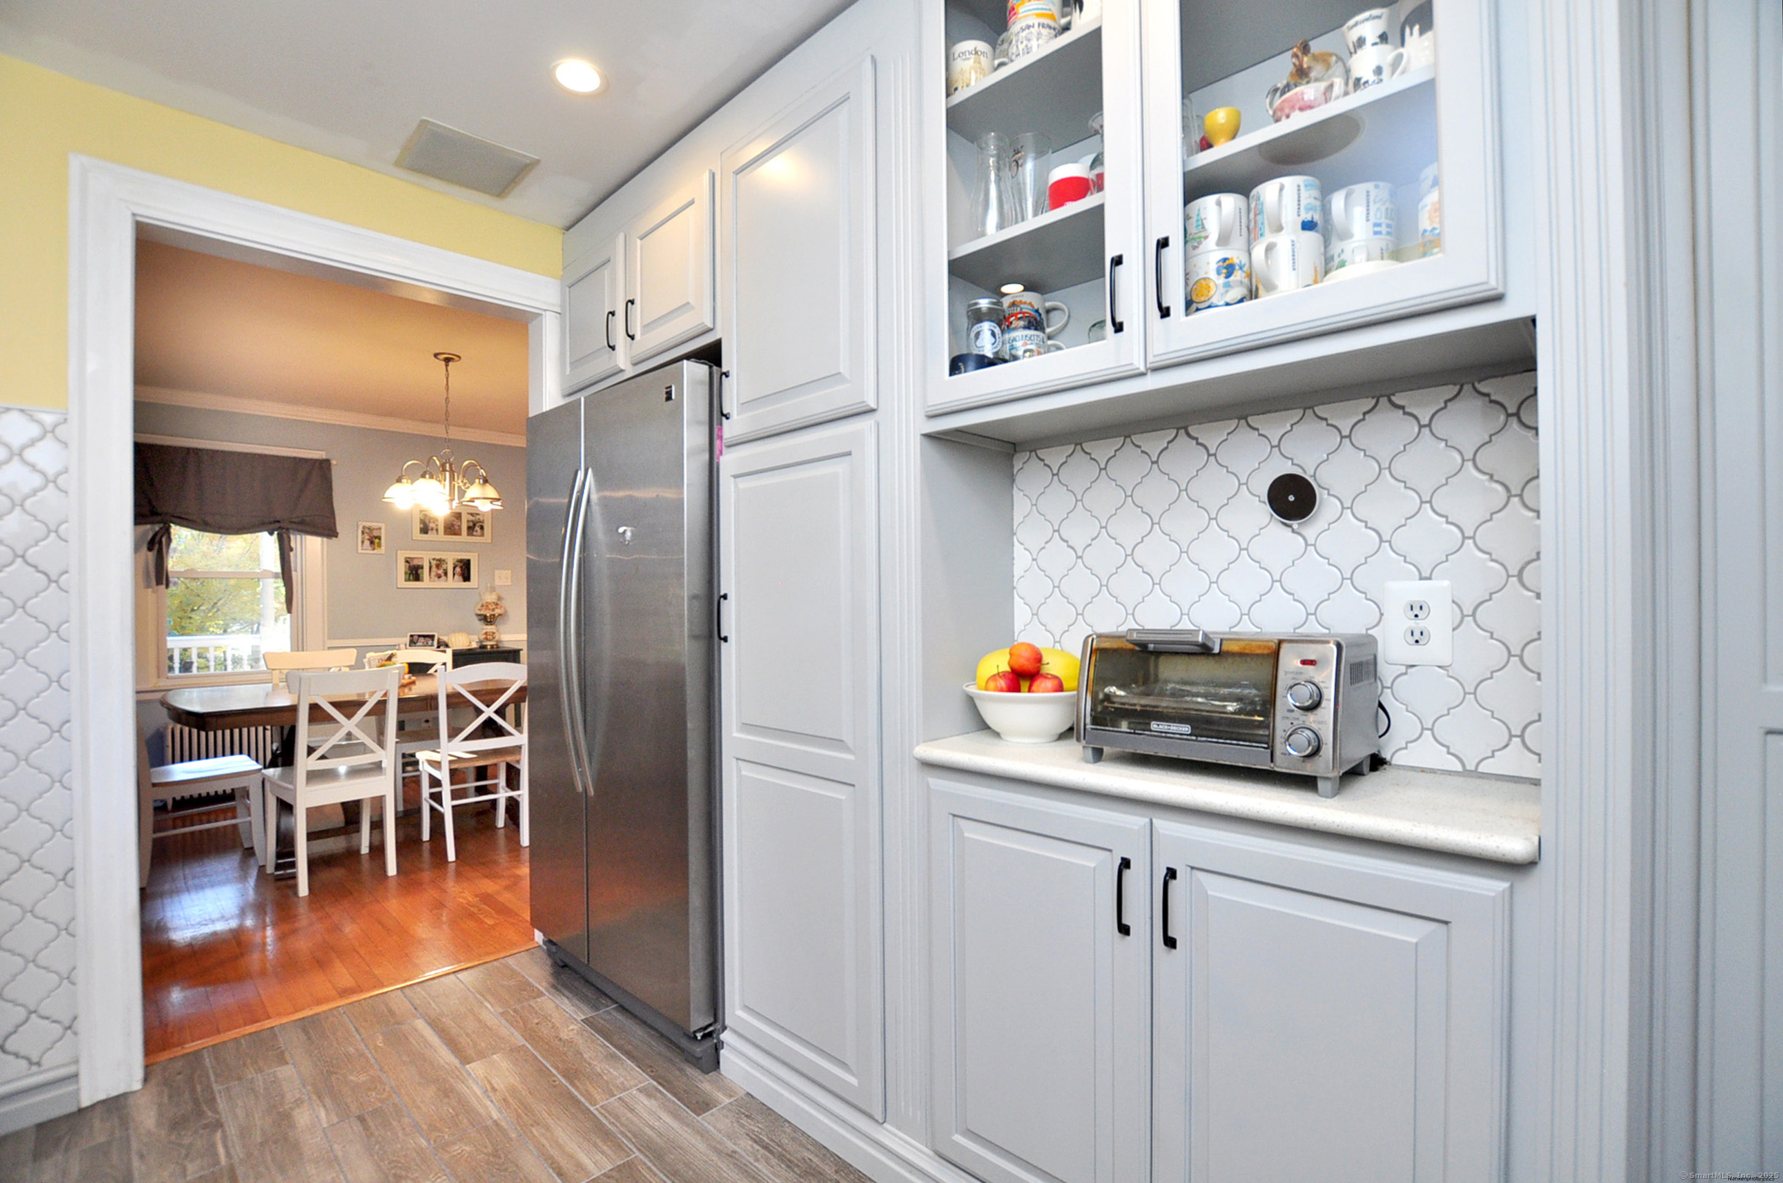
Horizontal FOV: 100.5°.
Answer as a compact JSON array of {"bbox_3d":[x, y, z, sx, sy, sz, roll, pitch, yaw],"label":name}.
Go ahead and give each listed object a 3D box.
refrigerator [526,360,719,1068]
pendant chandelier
[{"bbox_3d":[-0.591,0.329,2.346,0.910,1.780,0.800,0,0,43],"label":"refrigerator"},{"bbox_3d":[-2.351,-0.832,3.890,0.630,0.860,0.630,0,0,-42],"label":"pendant chandelier"}]

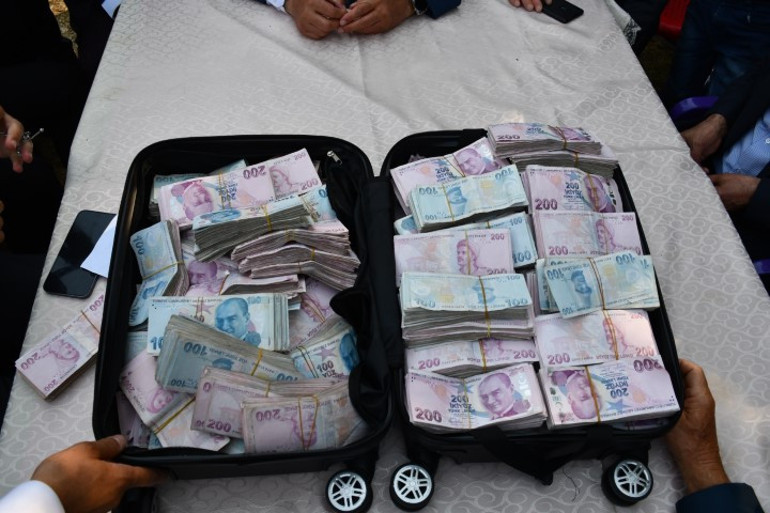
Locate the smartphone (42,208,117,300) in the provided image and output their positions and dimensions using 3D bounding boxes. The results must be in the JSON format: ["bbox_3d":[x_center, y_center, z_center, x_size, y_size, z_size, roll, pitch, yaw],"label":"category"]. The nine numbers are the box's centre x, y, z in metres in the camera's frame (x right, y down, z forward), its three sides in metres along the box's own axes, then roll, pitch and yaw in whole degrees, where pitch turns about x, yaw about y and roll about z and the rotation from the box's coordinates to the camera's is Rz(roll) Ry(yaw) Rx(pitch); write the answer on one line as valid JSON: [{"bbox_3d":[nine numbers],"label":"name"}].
[{"bbox_3d":[-0.458,-0.005,0.882,0.072,0.008,0.147,7,59,3],"label":"smartphone"}]

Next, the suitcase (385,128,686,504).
[{"bbox_3d":[0.179,0.058,0.804,0.355,0.105,0.545,-2,59,-3],"label":"suitcase"}]

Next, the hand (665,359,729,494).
[{"bbox_3d":[0.382,0.213,0.720,0.078,0.080,0.165,5,59,2],"label":"hand"}]

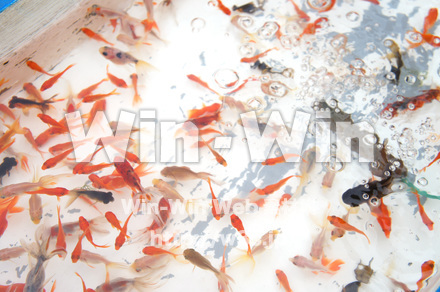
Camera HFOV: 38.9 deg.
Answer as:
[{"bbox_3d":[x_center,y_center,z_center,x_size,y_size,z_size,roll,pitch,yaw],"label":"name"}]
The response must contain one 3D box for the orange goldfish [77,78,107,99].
[{"bbox_3d":[-0.175,-0.079,0.857,0.050,0.015,0.012,-33,68,-15],"label":"orange goldfish"}]

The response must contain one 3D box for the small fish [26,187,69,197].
[{"bbox_3d":[-0.211,0.056,0.760,0.053,0.016,0.010,-1,59,0],"label":"small fish"}]

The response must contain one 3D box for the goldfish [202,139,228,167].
[{"bbox_3d":[-0.007,0.007,0.729,0.011,0.013,0.045,-34,65,-18],"label":"goldfish"}]

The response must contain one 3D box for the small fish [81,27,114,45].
[{"bbox_3d":[-0.174,-0.156,0.888,0.056,0.016,0.010,28,63,16],"label":"small fish"}]

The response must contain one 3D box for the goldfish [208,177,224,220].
[{"bbox_3d":[-0.007,0.059,0.699,0.012,0.014,0.054,-11,61,-6],"label":"goldfish"}]

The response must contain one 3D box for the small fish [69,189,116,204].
[{"bbox_3d":[-0.161,0.064,0.779,0.056,0.018,0.016,1,63,1],"label":"small fish"}]

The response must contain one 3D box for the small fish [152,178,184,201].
[{"bbox_3d":[-0.063,0.058,0.786,0.058,0.022,0.016,33,63,20],"label":"small fish"}]

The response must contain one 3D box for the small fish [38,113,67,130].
[{"bbox_3d":[-0.218,-0.030,0.811,0.051,0.013,0.012,28,59,18],"label":"small fish"}]

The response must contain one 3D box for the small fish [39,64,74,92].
[{"bbox_3d":[-0.223,-0.095,0.859,0.011,0.015,0.058,42,70,19],"label":"small fish"}]

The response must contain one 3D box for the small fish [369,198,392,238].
[{"bbox_3d":[0.193,0.085,0.730,0.015,0.013,0.053,1,55,1],"label":"small fish"}]

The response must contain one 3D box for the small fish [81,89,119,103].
[{"bbox_3d":[-0.161,-0.067,0.837,0.050,0.013,0.012,-17,57,-12],"label":"small fish"}]

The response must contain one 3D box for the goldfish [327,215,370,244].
[{"bbox_3d":[0.131,0.085,0.633,0.051,0.014,0.012,32,68,22],"label":"goldfish"}]

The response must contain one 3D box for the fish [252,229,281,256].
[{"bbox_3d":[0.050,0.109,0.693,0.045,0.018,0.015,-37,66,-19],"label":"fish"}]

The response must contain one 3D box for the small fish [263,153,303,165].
[{"bbox_3d":[0.074,0.017,0.723,0.051,0.013,0.011,-6,60,-4],"label":"small fish"}]

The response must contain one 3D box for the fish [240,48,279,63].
[{"bbox_3d":[0.055,-0.127,0.871,0.056,0.015,0.009,-19,61,-11],"label":"fish"}]

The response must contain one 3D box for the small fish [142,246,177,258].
[{"bbox_3d":[-0.069,0.124,0.719,0.043,0.015,0.011,8,57,5],"label":"small fish"}]

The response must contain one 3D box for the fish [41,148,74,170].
[{"bbox_3d":[-0.206,0.015,0.802,0.056,0.016,0.012,-36,64,-21],"label":"fish"}]

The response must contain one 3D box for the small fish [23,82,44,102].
[{"bbox_3d":[-0.257,-0.073,0.865,0.042,0.016,0.013,41,70,18],"label":"small fish"}]

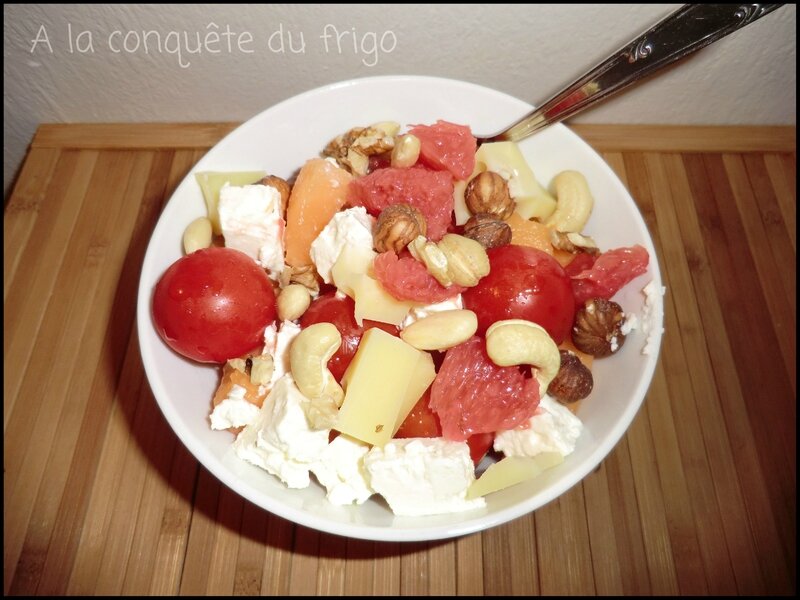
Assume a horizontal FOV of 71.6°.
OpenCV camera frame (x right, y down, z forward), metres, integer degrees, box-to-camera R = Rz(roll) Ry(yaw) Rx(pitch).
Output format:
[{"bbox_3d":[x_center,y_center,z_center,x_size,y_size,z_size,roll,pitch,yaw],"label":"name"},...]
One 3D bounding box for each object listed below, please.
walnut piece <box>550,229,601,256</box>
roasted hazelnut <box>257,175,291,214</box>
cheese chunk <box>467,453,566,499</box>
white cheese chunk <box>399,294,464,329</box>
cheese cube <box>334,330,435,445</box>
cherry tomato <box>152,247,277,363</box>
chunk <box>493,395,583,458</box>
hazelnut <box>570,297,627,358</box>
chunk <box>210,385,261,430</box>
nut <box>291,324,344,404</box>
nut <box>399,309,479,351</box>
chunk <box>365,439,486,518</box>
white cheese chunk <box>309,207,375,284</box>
[{"bbox_3d":[0.059,-0.019,0.189,0.017,0.007,0.010,12,65,6],"label":"walnut piece"},{"bbox_3d":[-0.046,-0.037,0.197,0.015,0.015,0.015,0,64,0],"label":"roasted hazelnut"},{"bbox_3d":[0.032,0.050,0.155,0.029,0.012,0.009,-23,66,-11],"label":"cheese chunk"},{"bbox_3d":[0.009,0.005,0.159,0.018,0.013,0.012,-18,65,-9],"label":"white cheese chunk"},{"bbox_3d":[-0.004,0.026,0.160,0.017,0.016,0.030,14,78,24],"label":"cheese cube"},{"bbox_3d":[-0.051,0.001,0.153,0.033,0.032,0.033,0,64,1],"label":"cherry tomato"},{"bbox_3d":[0.039,0.037,0.161,0.025,0.014,0.019,-12,65,-6],"label":"chunk"},{"bbox_3d":[0.061,0.008,0.171,0.016,0.016,0.016,0,64,0],"label":"hazelnut"},{"bbox_3d":[-0.045,0.030,0.151,0.013,0.008,0.011,0,64,1],"label":"chunk"},{"bbox_3d":[-0.024,0.018,0.161,0.015,0.011,0.022,-7,64,-4],"label":"nut"},{"bbox_3d":[0.012,0.009,0.162,0.022,0.009,0.011,-12,65,-6],"label":"nut"},{"bbox_3d":[0.007,0.047,0.149,0.030,0.018,0.018,3,64,1],"label":"chunk"},{"bbox_3d":[-0.018,-0.017,0.169,0.018,0.016,0.018,-27,67,-13],"label":"white cheese chunk"}]

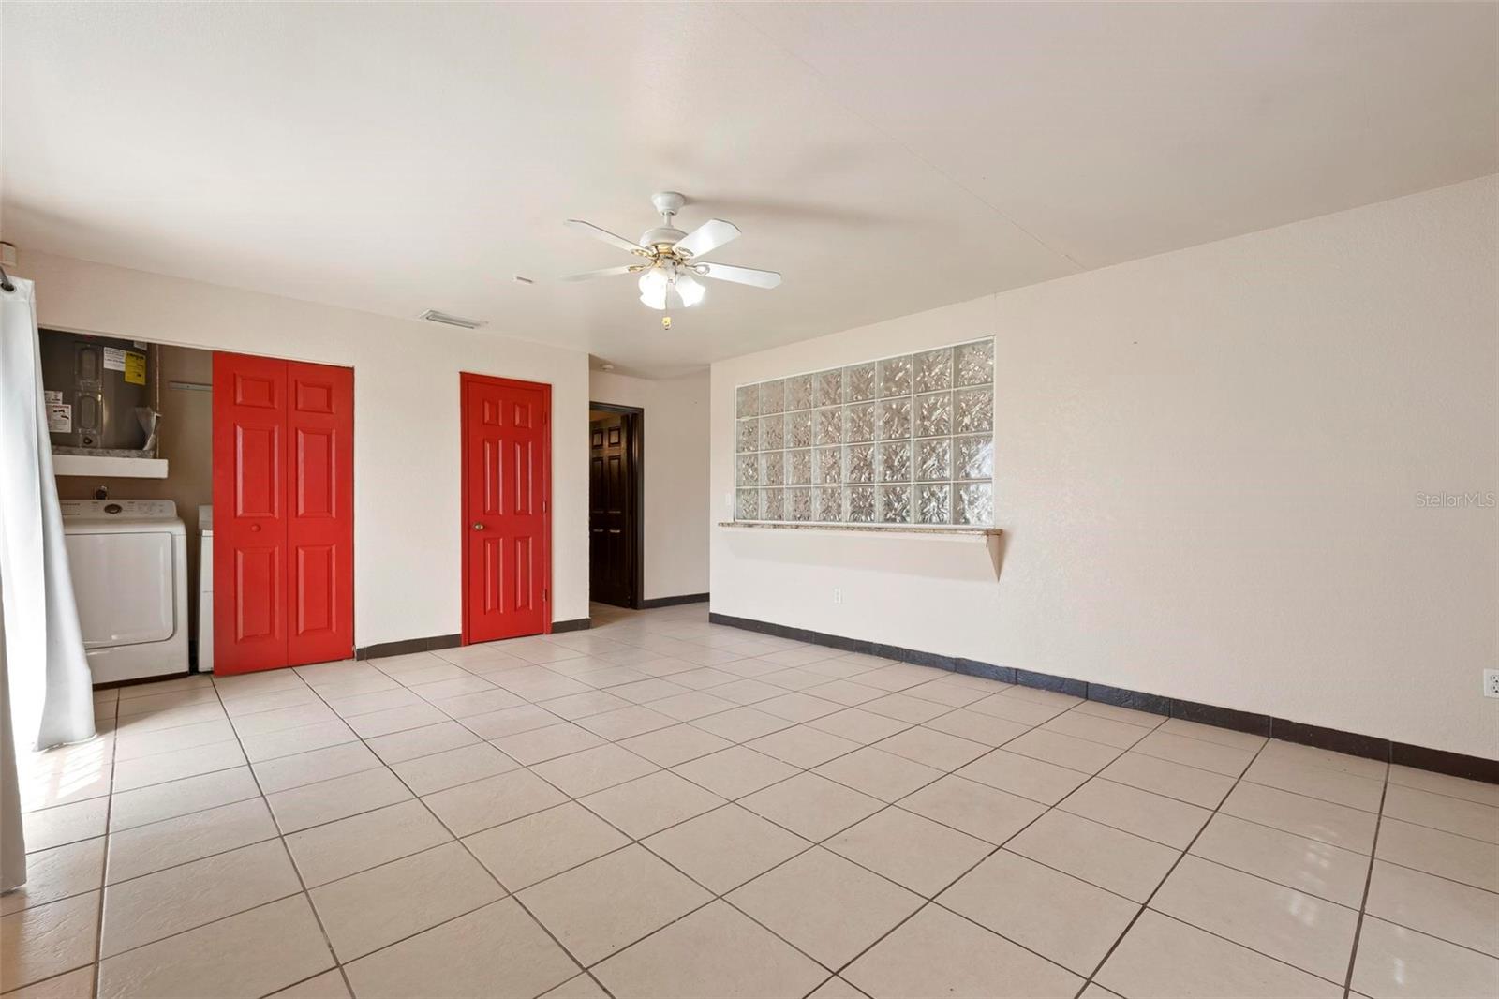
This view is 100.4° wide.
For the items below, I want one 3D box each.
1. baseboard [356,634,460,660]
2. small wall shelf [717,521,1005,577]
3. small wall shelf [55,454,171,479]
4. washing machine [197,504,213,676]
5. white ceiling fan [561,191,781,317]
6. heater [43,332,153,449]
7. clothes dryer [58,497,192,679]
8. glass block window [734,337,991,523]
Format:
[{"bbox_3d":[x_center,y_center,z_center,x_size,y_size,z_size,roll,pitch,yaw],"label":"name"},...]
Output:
[{"bbox_3d":[-2.489,1.086,4.594,0.690,0.090,0.015,1,-1,-43],"label":"baseboard"},{"bbox_3d":[0.636,0.344,4.687,0.220,0.320,2.450,1,-1,-44],"label":"small wall shelf"},{"bbox_3d":[-4.260,-0.208,4.045,0.720,0.117,0.600,1,-1,-43],"label":"small wall shelf"},{"bbox_3d":[-3.473,0.590,4.457,0.685,1.070,0.660,1,-1,-43],"label":"washing machine"},{"bbox_3d":[-0.368,-1.071,2.757,1.050,0.500,1.050,0,-1,36],"label":"white ceiling fan"},{"bbox_3d":[-4.273,-0.713,4.037,0.560,0.760,0.560,1,-1,-43],"label":"heater"},{"bbox_3d":[-4.037,0.562,3.966,0.700,1.110,0.720,1,-1,-43],"label":"clothes dryer"},{"bbox_3d":[0.742,-0.414,4.812,0.100,1.210,2.390,1,-1,-44],"label":"glass block window"}]

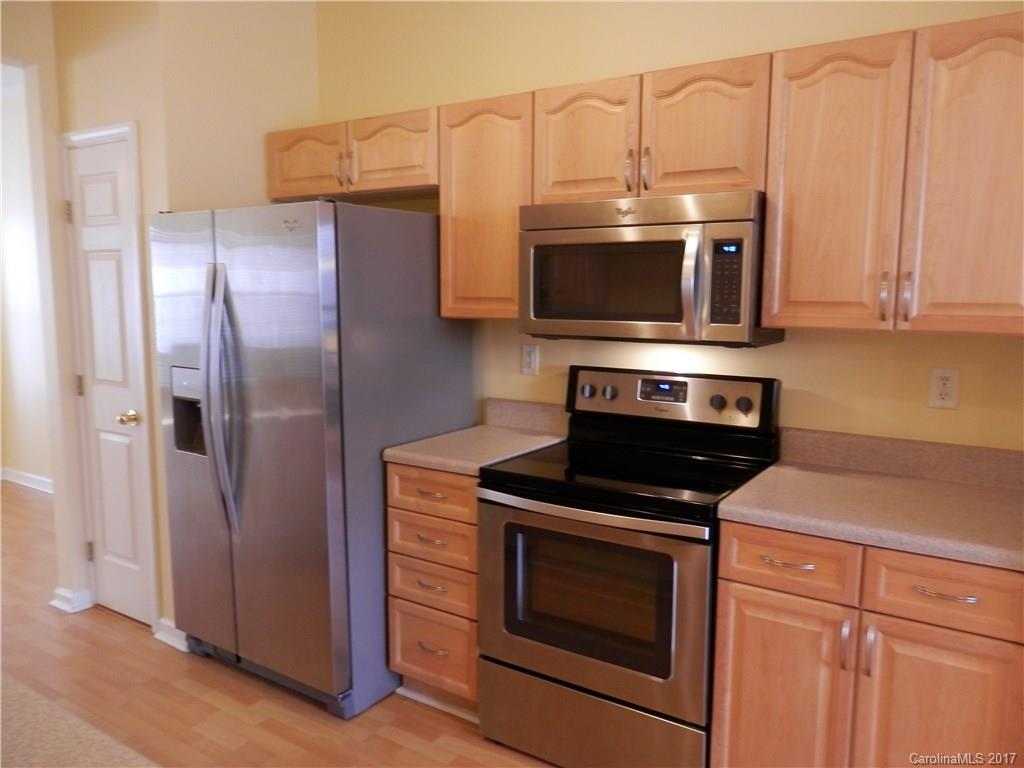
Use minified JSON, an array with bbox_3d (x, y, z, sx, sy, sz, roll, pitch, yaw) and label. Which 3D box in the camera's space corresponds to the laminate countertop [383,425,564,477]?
[{"bbox_3d":[-0.102,0.232,2.717,0.416,0.038,0.636,5,9,33],"label":"laminate countertop"}]

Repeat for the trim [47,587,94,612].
[{"bbox_3d":[-2.061,0.989,3.456,0.225,0.087,0.100,5,9,33],"label":"trim"}]

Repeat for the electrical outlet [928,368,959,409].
[{"bbox_3d":[1.274,0.014,2.178,0.072,0.116,0.009,5,9,33],"label":"electrical outlet"}]

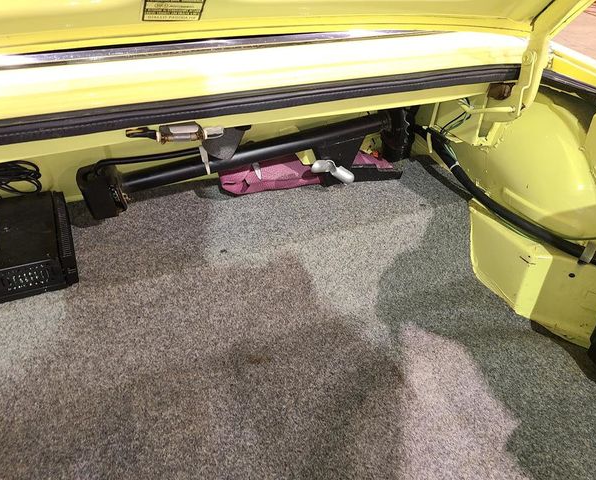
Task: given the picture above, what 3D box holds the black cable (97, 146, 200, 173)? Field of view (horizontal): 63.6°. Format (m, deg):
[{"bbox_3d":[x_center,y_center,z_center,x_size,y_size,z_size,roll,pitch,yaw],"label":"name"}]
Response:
[{"bbox_3d":[-0.266,-0.142,0.860,0.188,0.026,0.030,-13,38,-19],"label":"black cable"}]

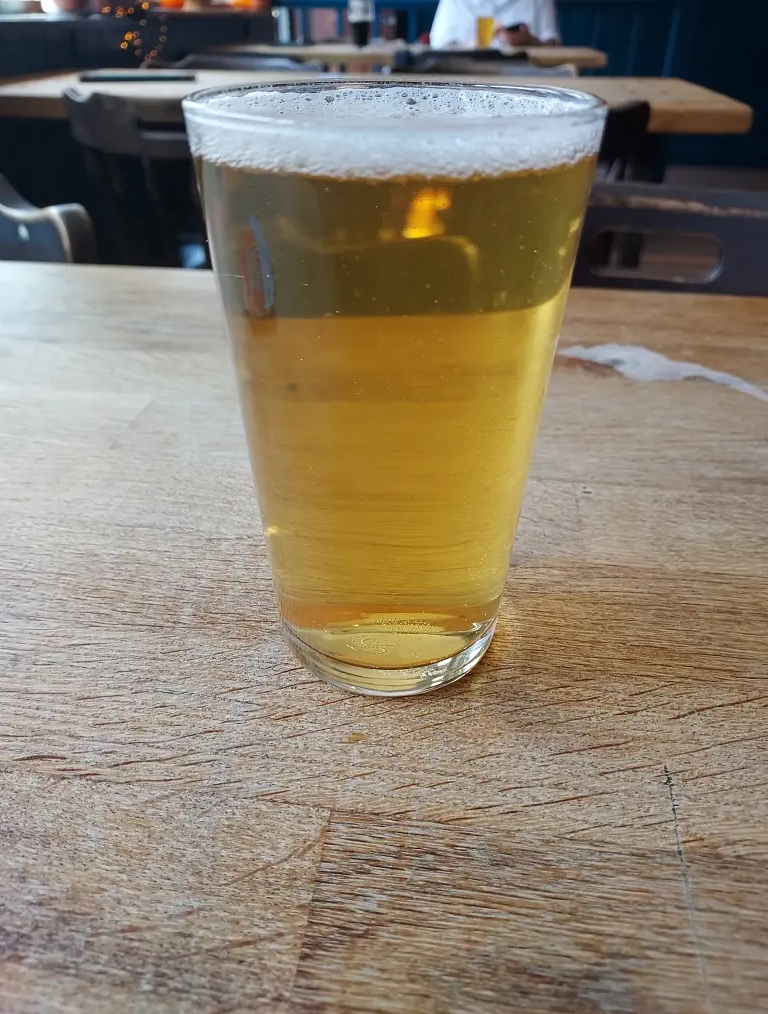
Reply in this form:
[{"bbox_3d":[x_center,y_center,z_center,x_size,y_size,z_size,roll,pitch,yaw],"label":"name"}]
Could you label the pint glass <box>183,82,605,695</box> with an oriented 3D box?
[{"bbox_3d":[0.002,-0.025,0.195,0.088,0.151,0.088,0,35,0],"label":"pint glass"}]

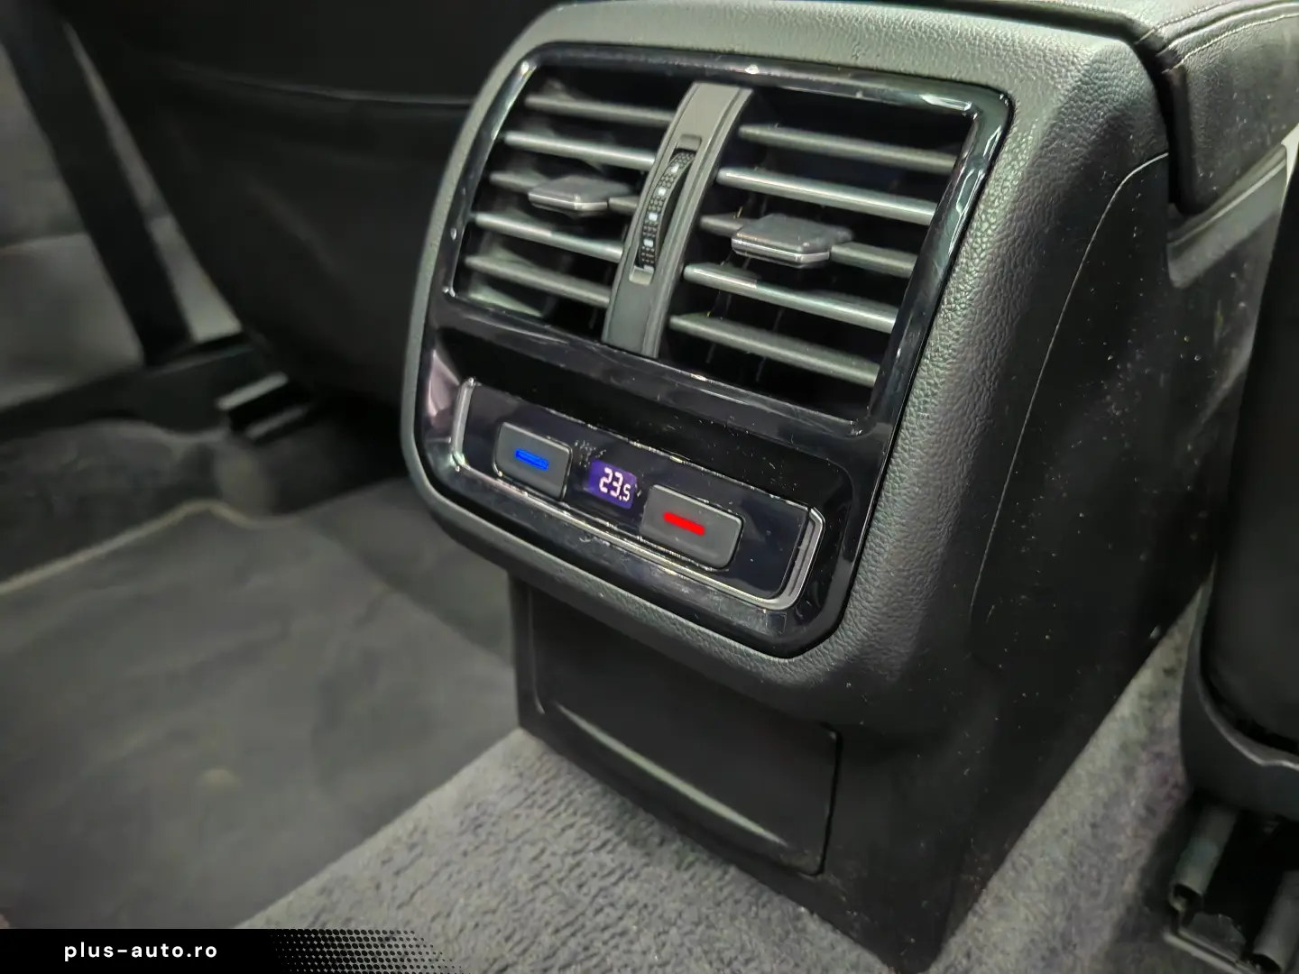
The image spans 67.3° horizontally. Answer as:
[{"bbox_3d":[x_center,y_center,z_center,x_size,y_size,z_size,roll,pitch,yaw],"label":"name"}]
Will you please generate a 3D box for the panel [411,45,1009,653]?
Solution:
[{"bbox_3d":[0.003,-0.047,0.290,0.165,0.151,0.028,22,10,32],"label":"panel"}]

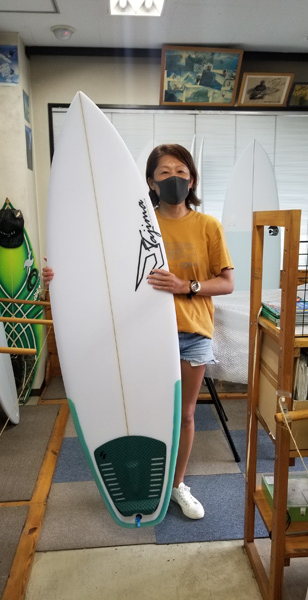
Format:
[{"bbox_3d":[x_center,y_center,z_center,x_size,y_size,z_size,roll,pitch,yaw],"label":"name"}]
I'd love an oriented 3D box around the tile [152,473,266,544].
[{"bbox_3d":[0.243,0.986,2.167,0.500,0.008,0.500,-2,10,-4],"label":"tile"}]

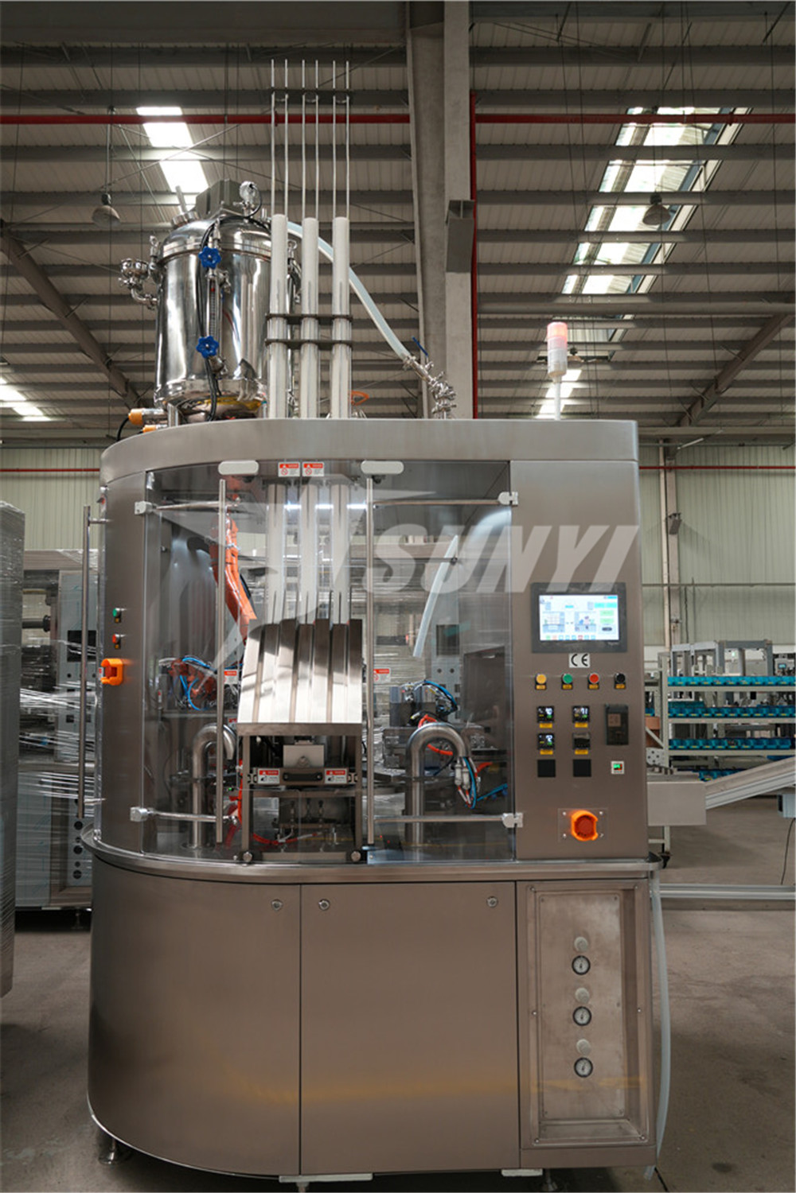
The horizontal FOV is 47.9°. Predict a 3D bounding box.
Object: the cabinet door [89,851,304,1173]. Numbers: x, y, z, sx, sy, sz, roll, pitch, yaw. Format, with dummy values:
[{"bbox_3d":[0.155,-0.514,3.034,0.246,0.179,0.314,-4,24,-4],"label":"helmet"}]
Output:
[{"bbox_3d":[-0.681,1.178,2.627,0.938,0.760,0.200,-3,-5,35],"label":"cabinet door"}]

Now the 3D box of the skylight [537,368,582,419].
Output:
[{"bbox_3d":[4.683,-5.872,26.052,0.684,0.060,3.810,0,-10,0],"label":"skylight"}]

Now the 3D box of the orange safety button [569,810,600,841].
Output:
[{"bbox_3d":[0.511,0.625,2.451,0.073,0.080,0.050,0,-4,-2],"label":"orange safety button"}]

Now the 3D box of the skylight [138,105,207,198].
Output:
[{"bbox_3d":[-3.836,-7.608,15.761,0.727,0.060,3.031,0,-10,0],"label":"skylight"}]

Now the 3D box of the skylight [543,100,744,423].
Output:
[{"bbox_3d":[4.653,-6.817,21.096,1.891,0.300,13.738,0,-10,0],"label":"skylight"}]

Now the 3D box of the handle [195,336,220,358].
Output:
[{"bbox_3d":[-0.579,-0.759,2.723,0.064,0.064,0.024,0,-4,0],"label":"handle"}]

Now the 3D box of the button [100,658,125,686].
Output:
[{"bbox_3d":[-0.868,0.229,2.719,0.052,0.080,0.073,4,-6,-43],"label":"button"}]

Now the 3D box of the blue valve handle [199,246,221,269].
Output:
[{"bbox_3d":[-0.575,-1.040,2.744,0.064,0.064,0.024,0,-4,0],"label":"blue valve handle"}]

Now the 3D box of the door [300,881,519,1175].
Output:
[{"bbox_3d":[0.032,1.159,2.432,0.590,0.757,0.030,0,-4,-2],"label":"door"}]

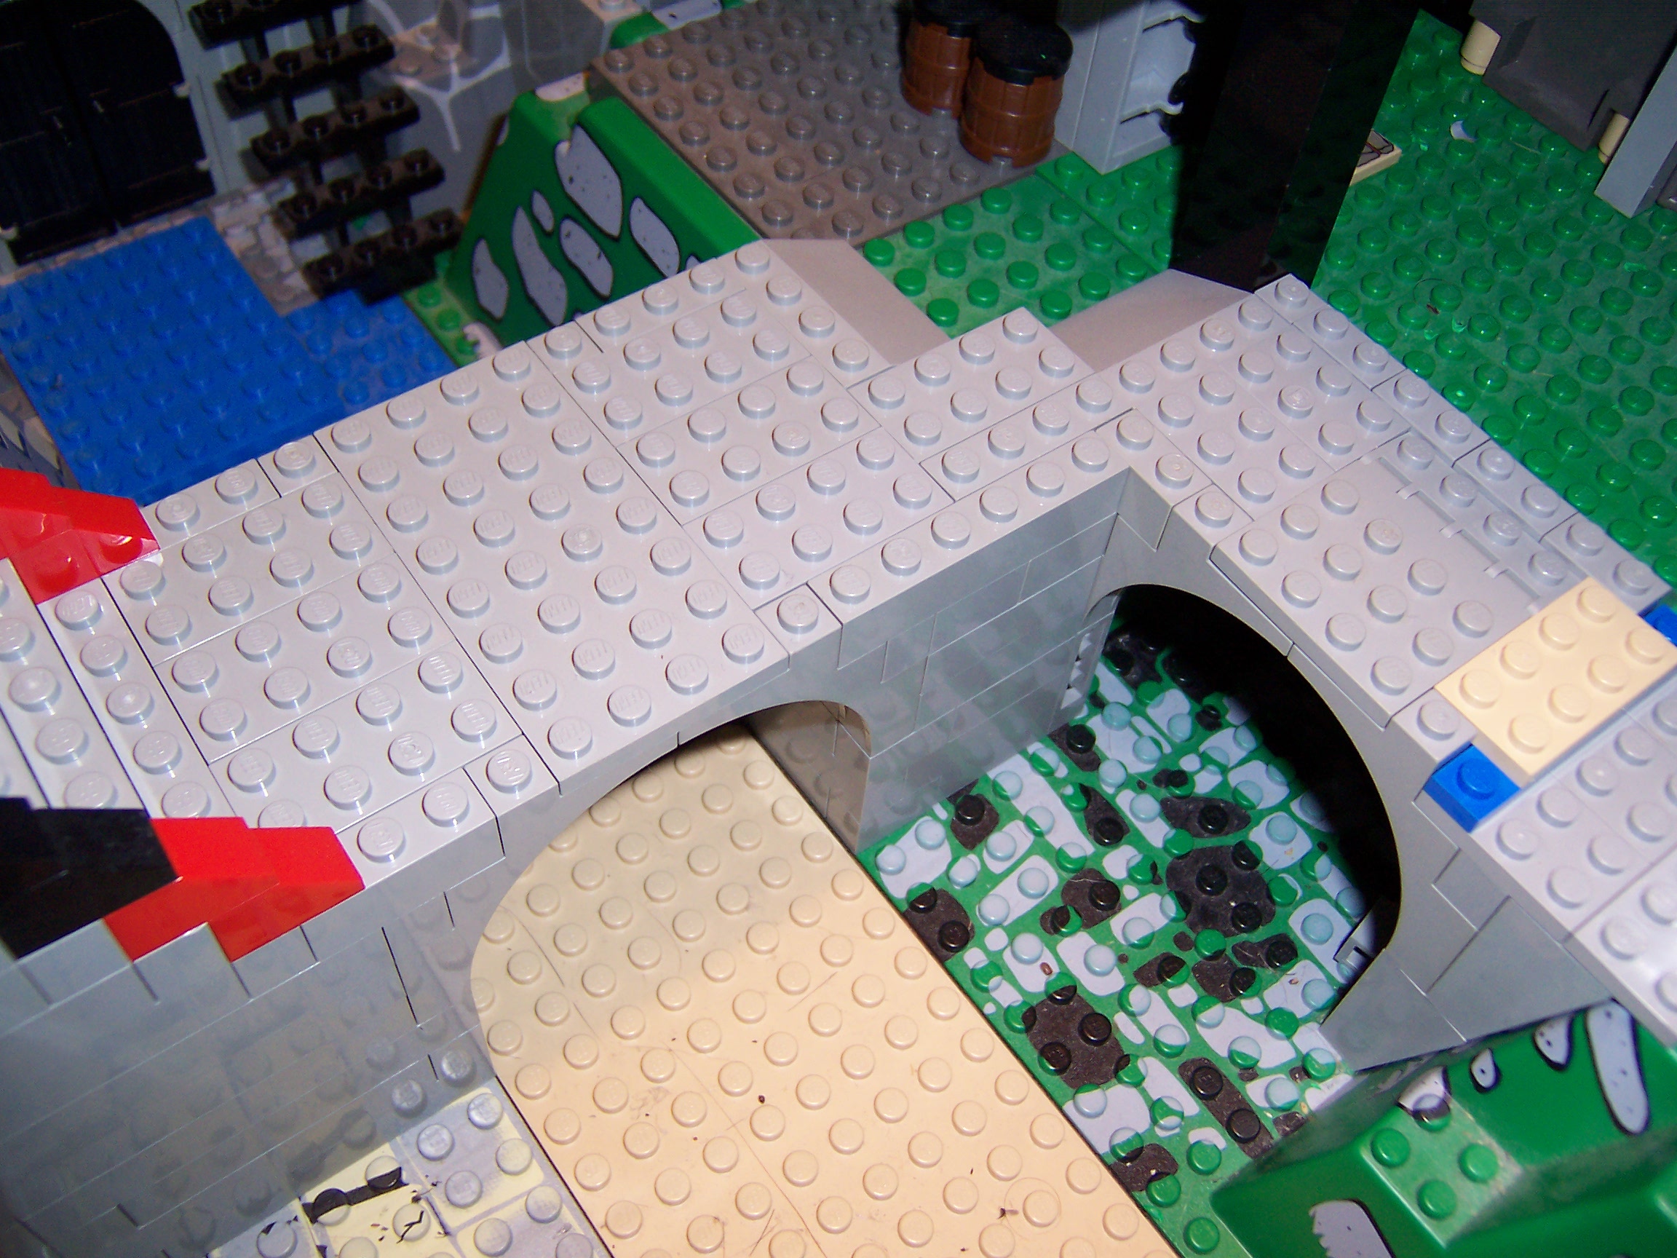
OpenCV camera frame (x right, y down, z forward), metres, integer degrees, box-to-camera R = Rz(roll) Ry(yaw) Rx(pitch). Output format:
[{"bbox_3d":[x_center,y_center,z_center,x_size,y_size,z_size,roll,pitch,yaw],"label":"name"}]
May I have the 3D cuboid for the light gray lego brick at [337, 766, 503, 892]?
[{"bbox_3d":[-0.047,0.024,0.179,0.016,0.011,0.008,-29,61,-23],"label":"light gray lego brick"}]

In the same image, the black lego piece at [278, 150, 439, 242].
[{"bbox_3d":[-0.091,-0.084,0.308,0.032,0.005,0.009,-29,61,-23],"label":"black lego piece"}]

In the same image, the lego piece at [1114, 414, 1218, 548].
[{"bbox_3d":[0.042,-0.021,0.219,0.008,0.011,0.016,-29,61,-23],"label":"lego piece"}]

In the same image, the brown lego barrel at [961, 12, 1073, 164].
[{"bbox_3d":[0.029,-0.088,0.262,0.016,0.019,0.016,2,54,-3],"label":"brown lego barrel"}]

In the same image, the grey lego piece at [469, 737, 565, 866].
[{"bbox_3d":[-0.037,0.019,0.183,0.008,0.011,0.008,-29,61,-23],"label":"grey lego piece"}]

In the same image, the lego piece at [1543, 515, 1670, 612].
[{"bbox_3d":[0.101,-0.007,0.213,0.008,0.009,0.016,-29,61,-23],"label":"lego piece"}]

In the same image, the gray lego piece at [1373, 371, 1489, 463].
[{"bbox_3d":[0.083,-0.028,0.227,0.008,0.009,0.016,-29,61,-23],"label":"gray lego piece"}]

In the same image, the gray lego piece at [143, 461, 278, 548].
[{"bbox_3d":[-0.079,-0.013,0.203,0.016,0.011,0.008,-29,61,-23],"label":"gray lego piece"}]

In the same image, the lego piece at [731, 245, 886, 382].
[{"bbox_3d":[-0.005,-0.043,0.230,0.008,0.010,0.032,-29,61,-23],"label":"lego piece"}]

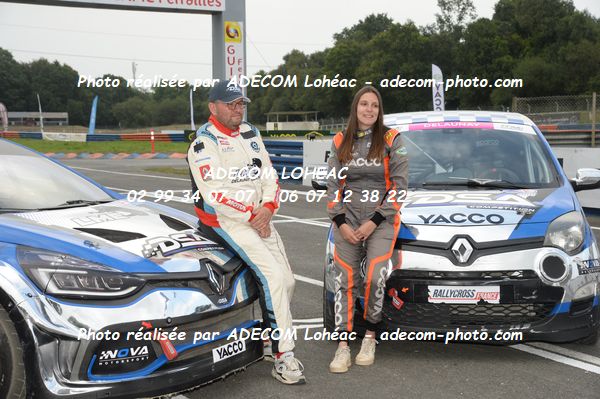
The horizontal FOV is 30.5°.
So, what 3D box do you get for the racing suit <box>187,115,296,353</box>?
[{"bbox_3d":[-0.314,0.194,6.100,0.580,1.300,0.620,-4,6,-40],"label":"racing suit"}]

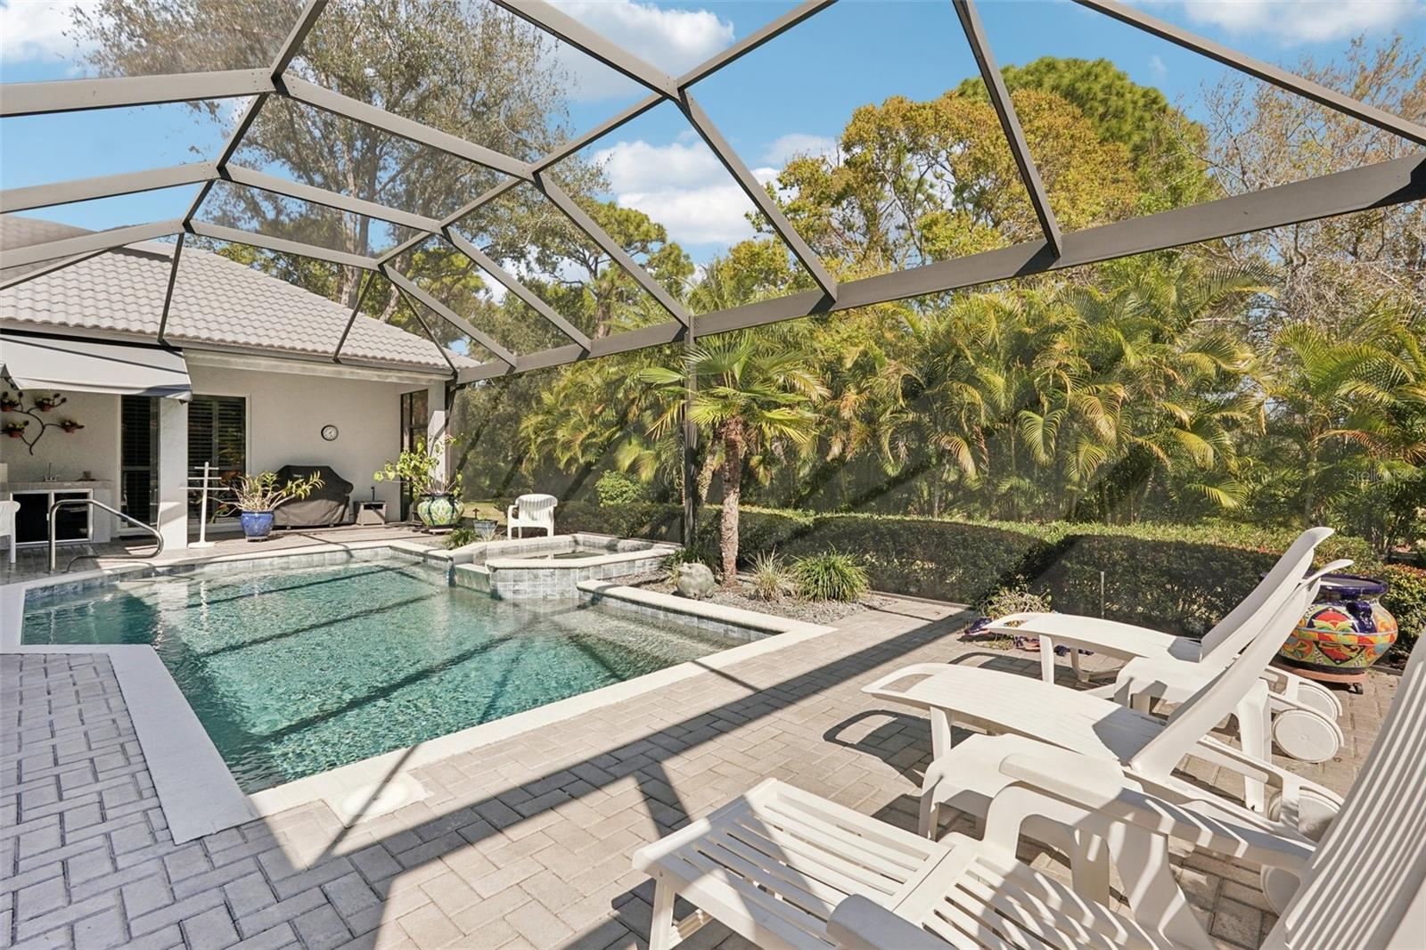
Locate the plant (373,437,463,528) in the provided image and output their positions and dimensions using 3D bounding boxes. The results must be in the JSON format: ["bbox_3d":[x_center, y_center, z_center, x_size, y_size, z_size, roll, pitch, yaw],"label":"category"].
[{"bbox_3d":[-5.470,0.170,11.850,1.450,1.760,1.250,0,0,0],"label":"plant"}]

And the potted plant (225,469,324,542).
[{"bbox_3d":[-7.180,0.500,10.400,1.150,1.150,1.350,0,0,43],"label":"potted plant"}]

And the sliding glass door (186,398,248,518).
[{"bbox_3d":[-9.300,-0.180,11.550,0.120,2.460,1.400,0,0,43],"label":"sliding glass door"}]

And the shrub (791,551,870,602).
[{"bbox_3d":[1.140,0.960,6.150,0.740,0.460,0.720,0,0,0],"label":"shrub"}]

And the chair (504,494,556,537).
[{"bbox_3d":[-2.850,0.735,9.950,0.630,0.840,0.620,0,0,0],"label":"chair"}]

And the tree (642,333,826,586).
[{"bbox_3d":[0.220,-0.150,6.620,1.900,2.680,1.850,0,0,0],"label":"tree"}]

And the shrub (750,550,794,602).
[{"bbox_3d":[0.565,0.955,6.120,0.460,0.470,0.460,0,0,0],"label":"shrub"}]

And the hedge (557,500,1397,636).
[{"bbox_3d":[0.960,0.810,7.830,9.700,0.800,1.000,0,0,43],"label":"hedge"}]

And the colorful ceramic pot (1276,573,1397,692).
[{"bbox_3d":[3.510,0.905,3.640,0.580,0.580,0.580,0,0,0],"label":"colorful ceramic pot"}]

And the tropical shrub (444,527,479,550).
[{"bbox_3d":[-3.960,0.985,9.950,0.540,0.380,0.520,0,0,0],"label":"tropical shrub"}]

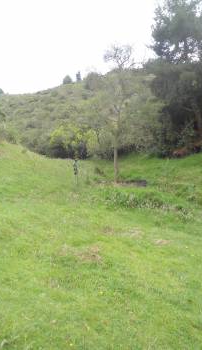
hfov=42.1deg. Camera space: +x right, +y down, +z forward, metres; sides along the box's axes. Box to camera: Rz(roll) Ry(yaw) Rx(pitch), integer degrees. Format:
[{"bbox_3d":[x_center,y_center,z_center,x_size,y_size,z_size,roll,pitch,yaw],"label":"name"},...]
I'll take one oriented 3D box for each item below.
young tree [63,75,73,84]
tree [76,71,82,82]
[{"bbox_3d":[-9.507,-27.265,75.000,2.600,2.800,2.500,0,3,0],"label":"young tree"},{"bbox_3d":[-6.138,-28.036,75.000,1.600,3.500,1.600,0,3,0],"label":"tree"}]

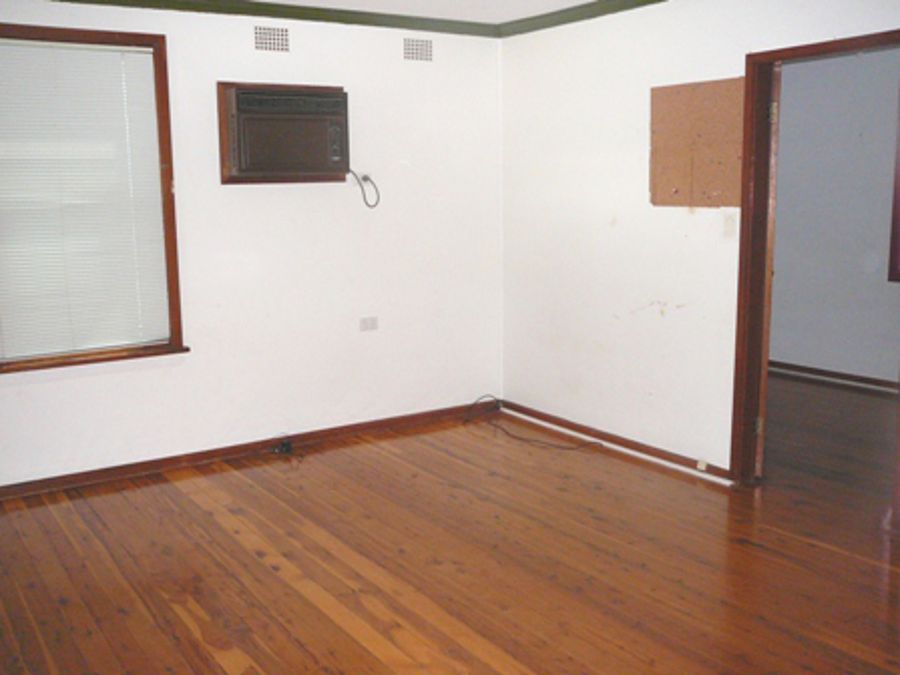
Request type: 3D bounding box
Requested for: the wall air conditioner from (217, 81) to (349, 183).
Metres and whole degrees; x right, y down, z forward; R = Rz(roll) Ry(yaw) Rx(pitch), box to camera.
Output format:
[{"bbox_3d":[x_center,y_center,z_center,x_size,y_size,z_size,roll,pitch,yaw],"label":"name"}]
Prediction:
[{"bbox_3d":[-0.895,-1.133,5.062,0.750,0.542,0.160,-7,12,-32],"label":"wall air conditioner"}]

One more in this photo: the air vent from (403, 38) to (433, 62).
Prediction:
[{"bbox_3d":[-0.189,-1.744,5.521,0.213,0.130,0.020,-7,12,-32],"label":"air vent"}]

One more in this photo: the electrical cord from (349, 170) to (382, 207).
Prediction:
[{"bbox_3d":[-0.517,-0.877,5.390,0.225,0.225,0.100,-7,12,-32],"label":"electrical cord"}]

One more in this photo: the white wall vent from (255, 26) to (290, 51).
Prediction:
[{"bbox_3d":[-0.976,-1.643,5.018,0.207,0.134,0.020,-7,12,-32],"label":"white wall vent"}]

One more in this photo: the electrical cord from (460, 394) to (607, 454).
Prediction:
[{"bbox_3d":[0.475,0.519,5.665,0.400,0.140,1.080,-7,12,-32],"label":"electrical cord"}]

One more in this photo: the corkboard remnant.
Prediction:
[{"bbox_3d":[1.230,-0.968,4.595,0.012,0.615,0.608,-7,12,-32],"label":"corkboard remnant"}]

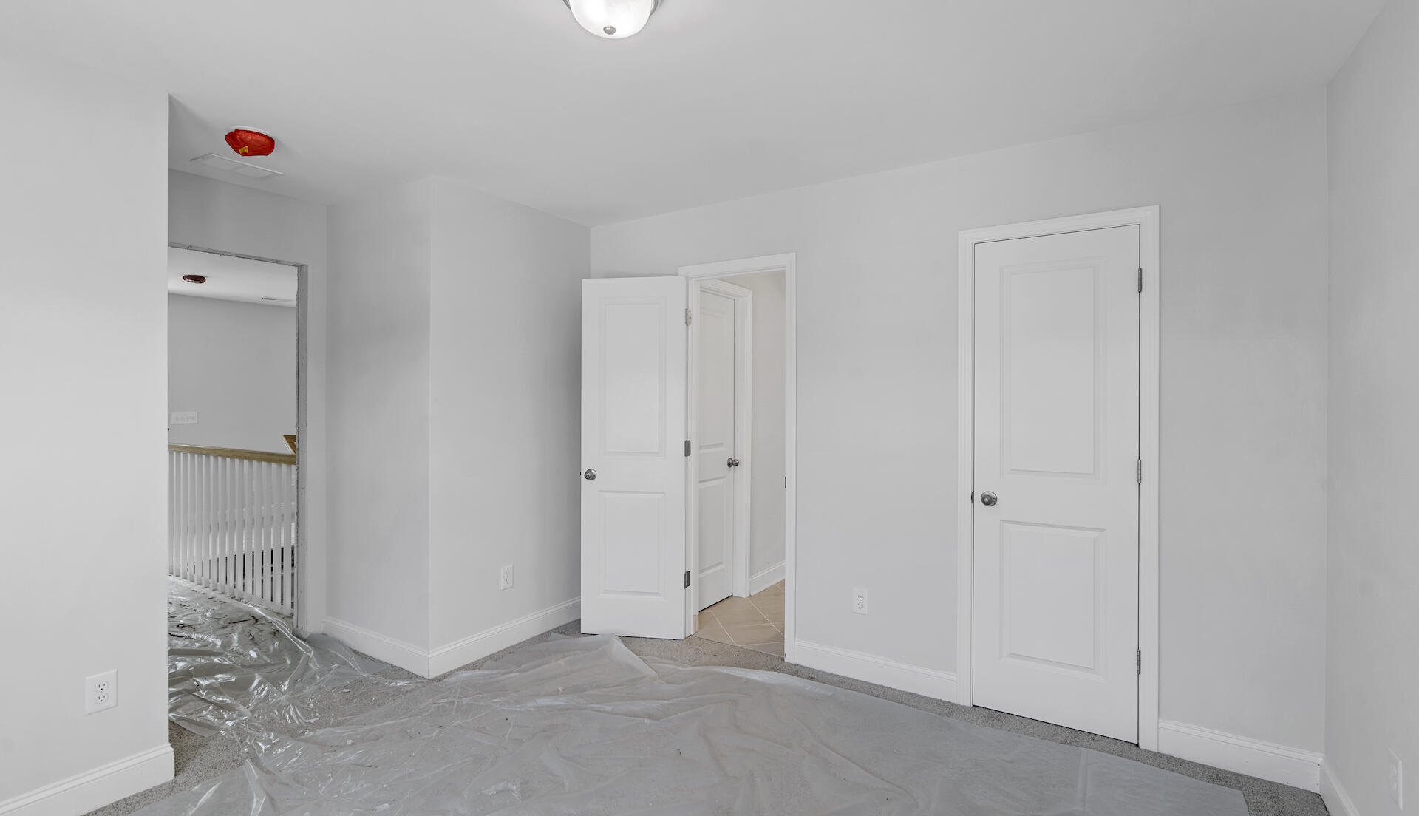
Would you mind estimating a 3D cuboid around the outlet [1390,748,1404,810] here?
[{"bbox_3d":[1.769,0.954,1.629,0.008,0.119,0.074,0,0,32],"label":"outlet"}]

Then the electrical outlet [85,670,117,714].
[{"bbox_3d":[-2.000,0.939,2.078,0.008,0.119,0.074,0,0,32],"label":"electrical outlet"}]

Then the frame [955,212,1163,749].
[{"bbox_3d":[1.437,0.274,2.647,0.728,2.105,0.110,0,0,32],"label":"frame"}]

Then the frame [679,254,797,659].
[{"bbox_3d":[0.159,0.268,3.460,0.737,2.105,0.120,0,0,32],"label":"frame"}]

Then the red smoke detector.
[{"bbox_3d":[-1.886,-1.095,2.594,0.155,0.065,0.155,0,0,32],"label":"red smoke detector"}]

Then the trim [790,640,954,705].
[{"bbox_3d":[0.769,1.255,3.011,0.783,0.137,0.016,0,0,32],"label":"trim"}]

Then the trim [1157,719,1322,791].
[{"bbox_3d":[1.910,1.260,2.291,0.460,0.137,0.016,0,0,32],"label":"trim"}]

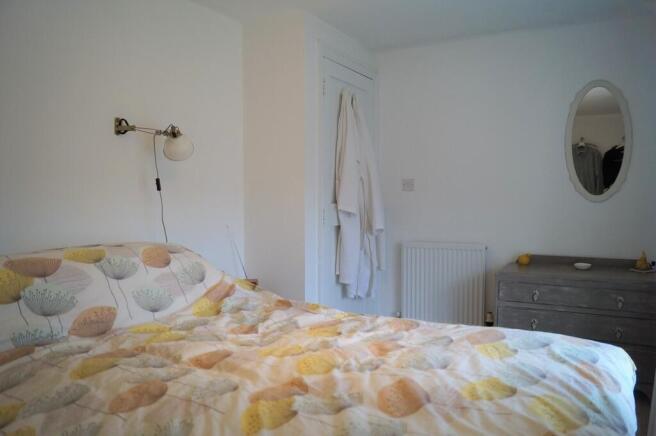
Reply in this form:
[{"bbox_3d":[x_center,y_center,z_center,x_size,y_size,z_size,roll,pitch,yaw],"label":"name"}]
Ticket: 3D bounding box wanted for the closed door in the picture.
[{"bbox_3d":[0.150,-0.030,3.400,0.050,1.980,0.690,0,0,33],"label":"closed door"}]

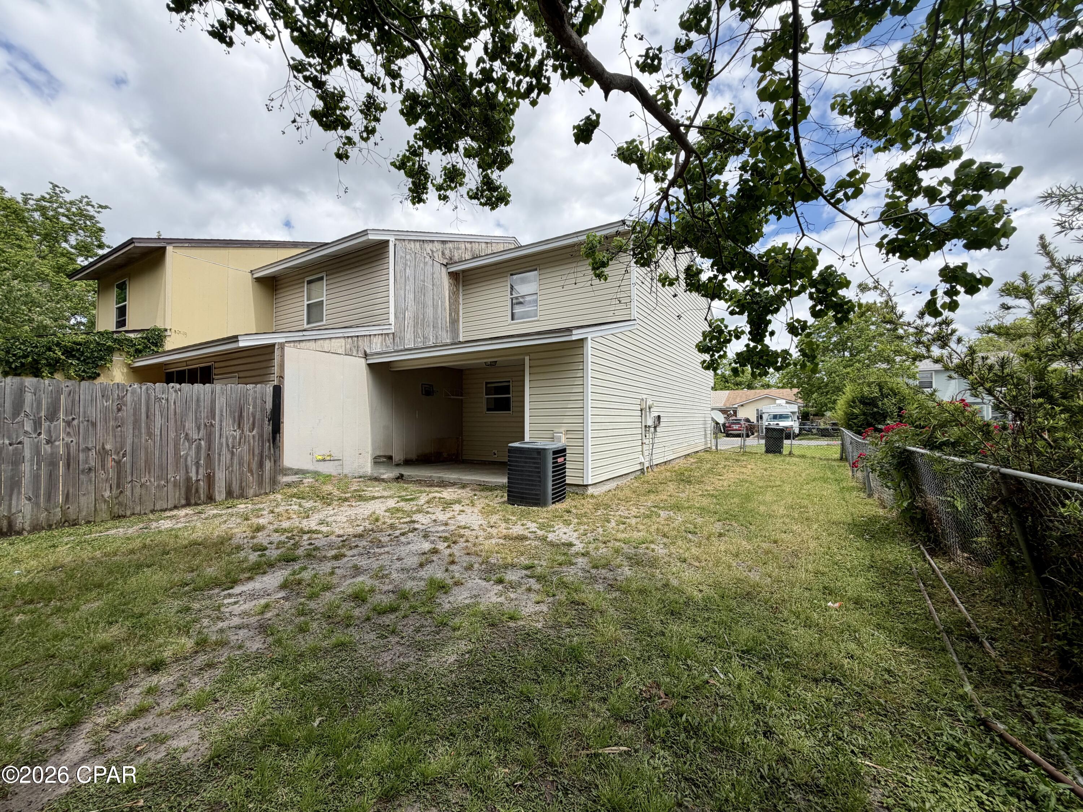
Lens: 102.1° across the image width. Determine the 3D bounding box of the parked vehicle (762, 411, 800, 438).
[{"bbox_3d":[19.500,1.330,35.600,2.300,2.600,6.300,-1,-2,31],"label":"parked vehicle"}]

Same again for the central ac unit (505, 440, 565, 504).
[{"bbox_3d":[-0.062,1.065,6.900,0.735,0.890,0.735,-1,-2,31],"label":"central ac unit"}]

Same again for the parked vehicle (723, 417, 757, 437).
[{"bbox_3d":[17.700,1.900,38.900,1.850,1.690,4.600,-1,-2,31],"label":"parked vehicle"}]

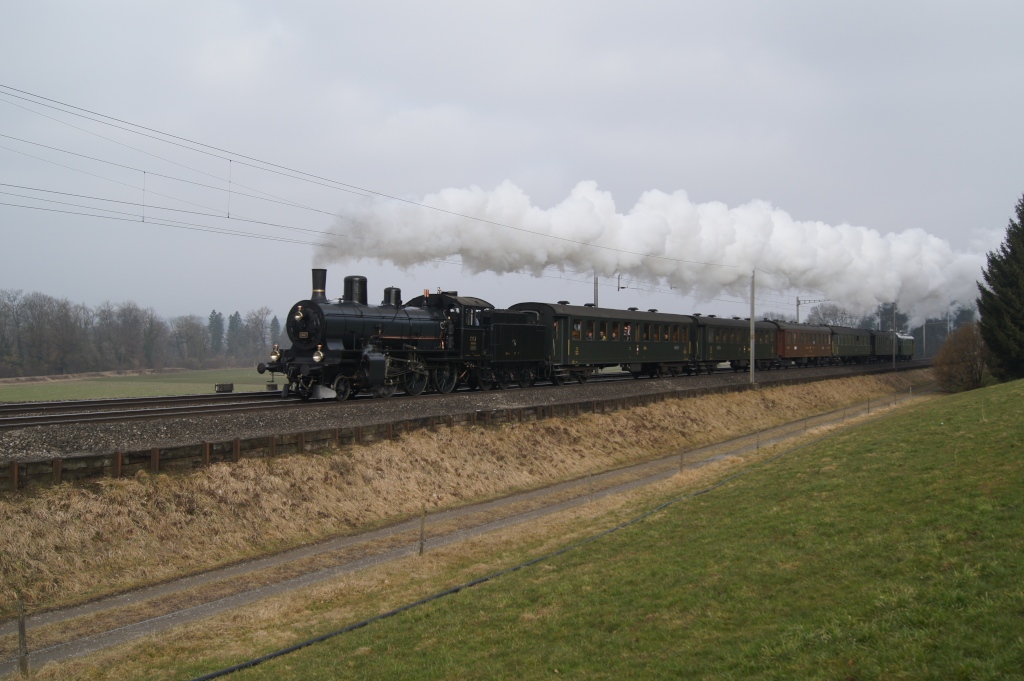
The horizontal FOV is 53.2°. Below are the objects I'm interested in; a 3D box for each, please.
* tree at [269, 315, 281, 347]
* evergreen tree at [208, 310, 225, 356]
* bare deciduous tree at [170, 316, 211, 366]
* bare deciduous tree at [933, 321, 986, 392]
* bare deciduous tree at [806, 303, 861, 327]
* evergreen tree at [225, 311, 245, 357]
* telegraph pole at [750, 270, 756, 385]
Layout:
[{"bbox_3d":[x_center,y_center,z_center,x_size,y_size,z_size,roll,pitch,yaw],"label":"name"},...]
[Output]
[{"bbox_3d":[-84.615,-0.321,365.000,4.100,16.837,4.100,0,0,0],"label":"tree"},{"bbox_3d":[-89.528,-0.757,310.000,4.800,16.663,4.800,0,0,0],"label":"evergreen tree"},{"bbox_3d":[-91.121,0.071,290.000,11.300,15.163,10.500,0,0,0],"label":"bare deciduous tree"},{"bbox_3d":[44.271,1.727,101.000,5.600,6.811,5.600,0,0,0],"label":"bare deciduous tree"},{"bbox_3d":[72.268,-0.843,230.000,12.100,15.173,11.000,0,0,0],"label":"bare deciduous tree"},{"bbox_3d":[-84.014,-0.682,310.000,5.400,16.512,5.400,0,0,0],"label":"evergreen tree"},{"bbox_3d":[15.139,-0.817,64.300,0.240,7.164,0.240,0,0,29],"label":"telegraph pole"}]

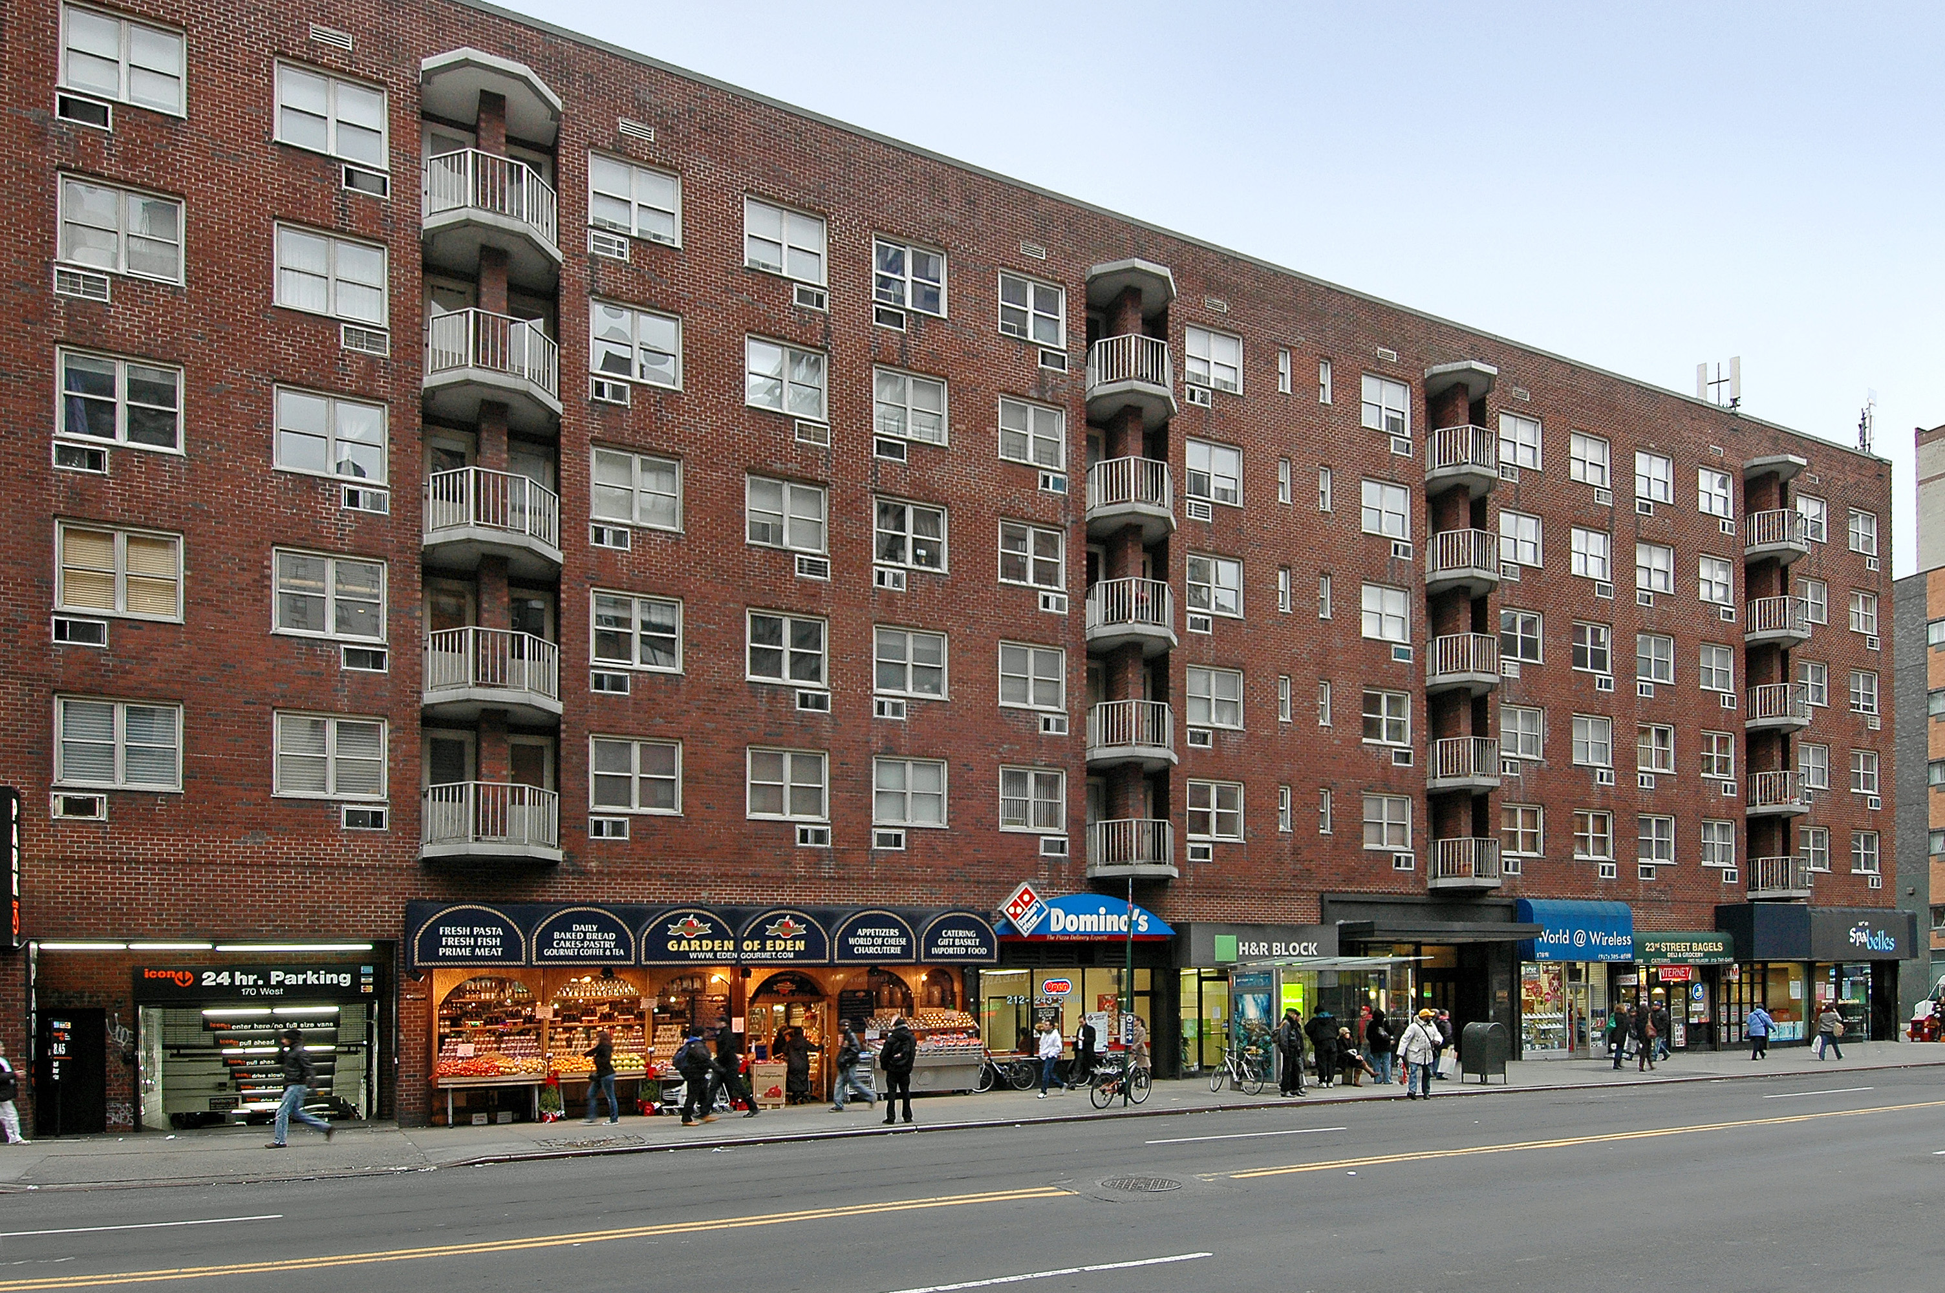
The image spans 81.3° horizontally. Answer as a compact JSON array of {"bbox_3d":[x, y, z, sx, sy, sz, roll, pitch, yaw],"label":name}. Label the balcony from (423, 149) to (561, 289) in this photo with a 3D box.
[{"bbox_3d":[-8.540,-7.728,20.234,2.300,1.300,1.300,3,-8,-26],"label":"balcony"}]

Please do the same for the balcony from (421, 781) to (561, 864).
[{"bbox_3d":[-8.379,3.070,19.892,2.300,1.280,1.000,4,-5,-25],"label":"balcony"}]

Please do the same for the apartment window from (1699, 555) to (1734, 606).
[{"bbox_3d":[22.778,-1.991,34.700,1.660,1.310,0.150,2,-6,-25],"label":"apartment window"}]

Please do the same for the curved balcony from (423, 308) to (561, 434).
[{"bbox_3d":[-8.602,-4.955,20.383,2.300,1.220,1.650,4,-6,-25],"label":"curved balcony"}]

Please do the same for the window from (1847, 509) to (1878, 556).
[{"bbox_3d":[30.790,-3.967,39.197,1.660,1.410,0.150,4,-6,-25],"label":"window"}]

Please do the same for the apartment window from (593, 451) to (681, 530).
[{"bbox_3d":[-6.433,-2.999,21.724,1.629,1.420,0.150,1,-3,-25],"label":"apartment window"}]

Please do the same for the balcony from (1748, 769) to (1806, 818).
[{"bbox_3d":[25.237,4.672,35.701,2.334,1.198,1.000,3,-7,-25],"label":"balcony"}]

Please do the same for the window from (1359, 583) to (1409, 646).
[{"bbox_3d":[10.492,-0.843,28.910,1.660,1.310,0.150,2,-6,-25],"label":"window"}]

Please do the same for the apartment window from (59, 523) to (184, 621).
[{"bbox_3d":[-13.379,-1.164,17.833,1.645,1.426,0.150,2,-6,-25],"label":"apartment window"}]

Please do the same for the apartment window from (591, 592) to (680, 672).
[{"bbox_3d":[-6.262,-0.268,21.038,1.600,1.430,0.150,4,-5,-25],"label":"apartment window"}]

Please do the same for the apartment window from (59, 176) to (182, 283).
[{"bbox_3d":[-13.314,-6.516,17.742,1.650,1.370,0.150,2,-6,-25],"label":"apartment window"}]

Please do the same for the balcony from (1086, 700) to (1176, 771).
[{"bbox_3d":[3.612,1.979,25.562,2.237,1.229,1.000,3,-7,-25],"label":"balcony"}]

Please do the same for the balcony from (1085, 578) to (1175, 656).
[{"bbox_3d":[3.780,-0.738,25.567,2.200,1.273,1.100,2,-6,-25],"label":"balcony"}]

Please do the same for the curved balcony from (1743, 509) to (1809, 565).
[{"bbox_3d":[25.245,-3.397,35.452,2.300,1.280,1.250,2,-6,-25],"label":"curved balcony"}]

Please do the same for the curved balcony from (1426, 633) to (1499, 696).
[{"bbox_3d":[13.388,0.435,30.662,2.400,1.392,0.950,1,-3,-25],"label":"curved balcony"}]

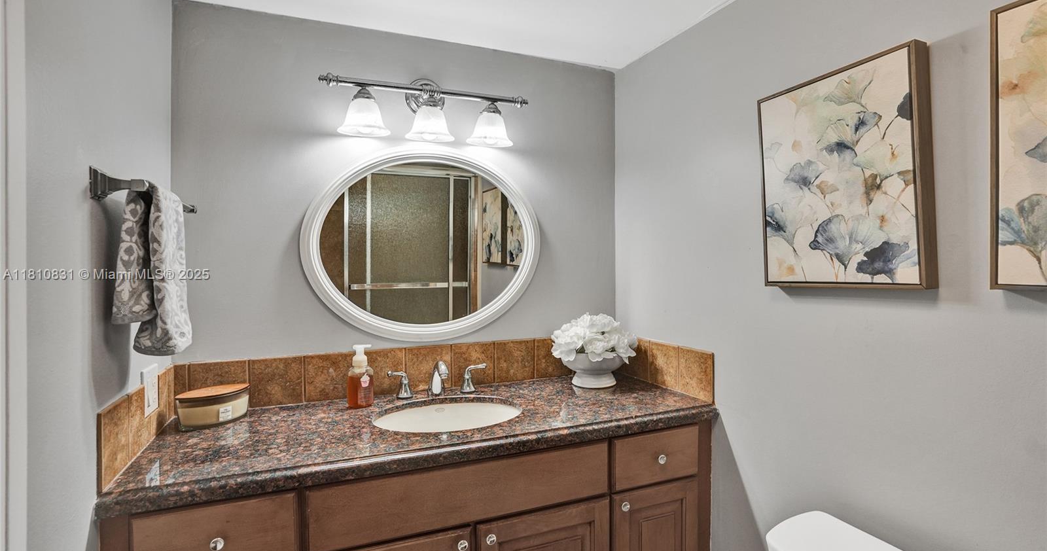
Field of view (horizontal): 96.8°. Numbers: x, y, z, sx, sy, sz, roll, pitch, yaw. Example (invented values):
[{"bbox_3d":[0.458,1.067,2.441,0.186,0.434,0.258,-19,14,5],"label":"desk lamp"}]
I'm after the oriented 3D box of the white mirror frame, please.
[{"bbox_3d":[-0.315,-0.104,1.586,0.805,0.655,0.040,0,0,-23],"label":"white mirror frame"}]

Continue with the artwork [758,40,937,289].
[{"bbox_3d":[0.709,-0.214,1.060,0.045,0.485,0.345,-4,2,-25],"label":"artwork"}]

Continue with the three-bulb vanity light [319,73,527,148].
[{"bbox_3d":[-0.300,-0.548,1.512,0.665,0.230,0.183,0,0,-23],"label":"three-bulb vanity light"}]

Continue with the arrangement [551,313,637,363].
[{"bbox_3d":[0.254,0.226,1.695,0.285,0.170,0.260,0,0,0],"label":"arrangement"}]

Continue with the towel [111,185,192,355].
[{"bbox_3d":[-0.782,-0.015,0.997,0.100,0.325,0.265,0,0,-24],"label":"towel"}]

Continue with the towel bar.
[{"bbox_3d":[-0.834,-0.171,1.054,0.082,0.058,0.470,0,0,-24],"label":"towel bar"}]

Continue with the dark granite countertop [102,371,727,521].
[{"bbox_3d":[-0.200,0.416,1.355,1.460,0.040,0.560,0,0,-23],"label":"dark granite countertop"}]

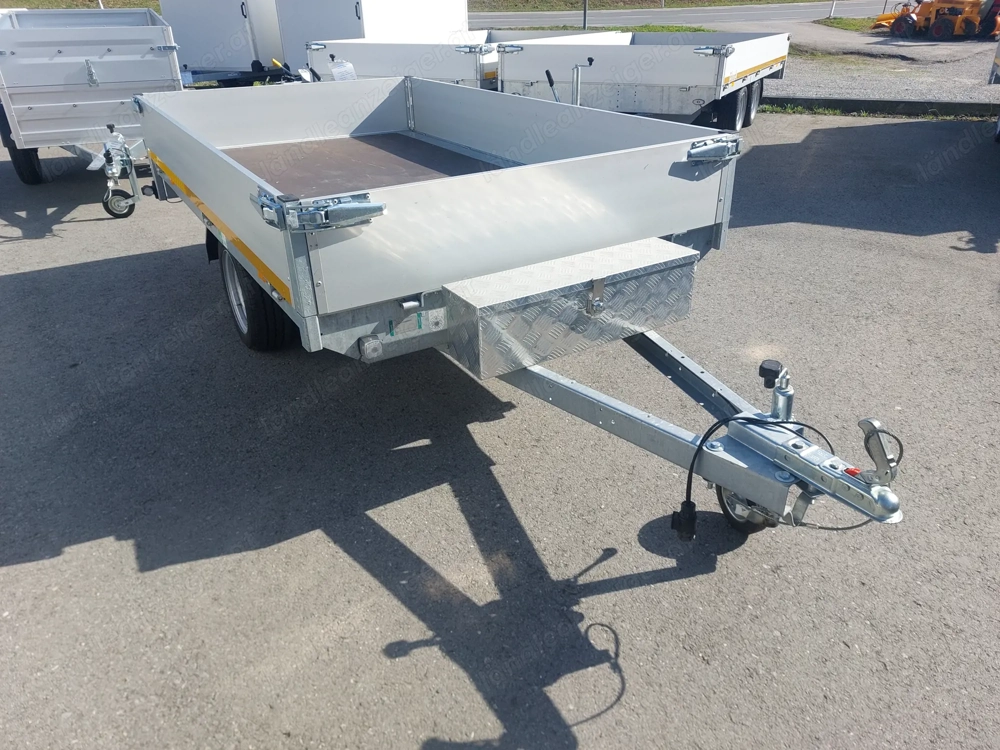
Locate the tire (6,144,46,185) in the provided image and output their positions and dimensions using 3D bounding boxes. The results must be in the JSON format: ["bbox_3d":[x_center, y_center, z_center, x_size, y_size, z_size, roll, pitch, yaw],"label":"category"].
[{"bbox_3d":[-4.001,-1.896,5.804,0.175,0.580,0.580,-12,30,-21],"label":"tire"}]

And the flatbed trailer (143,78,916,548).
[{"bbox_3d":[-0.222,-0.510,2.789,1.627,0.921,3.821,-17,32,-28],"label":"flatbed trailer"}]

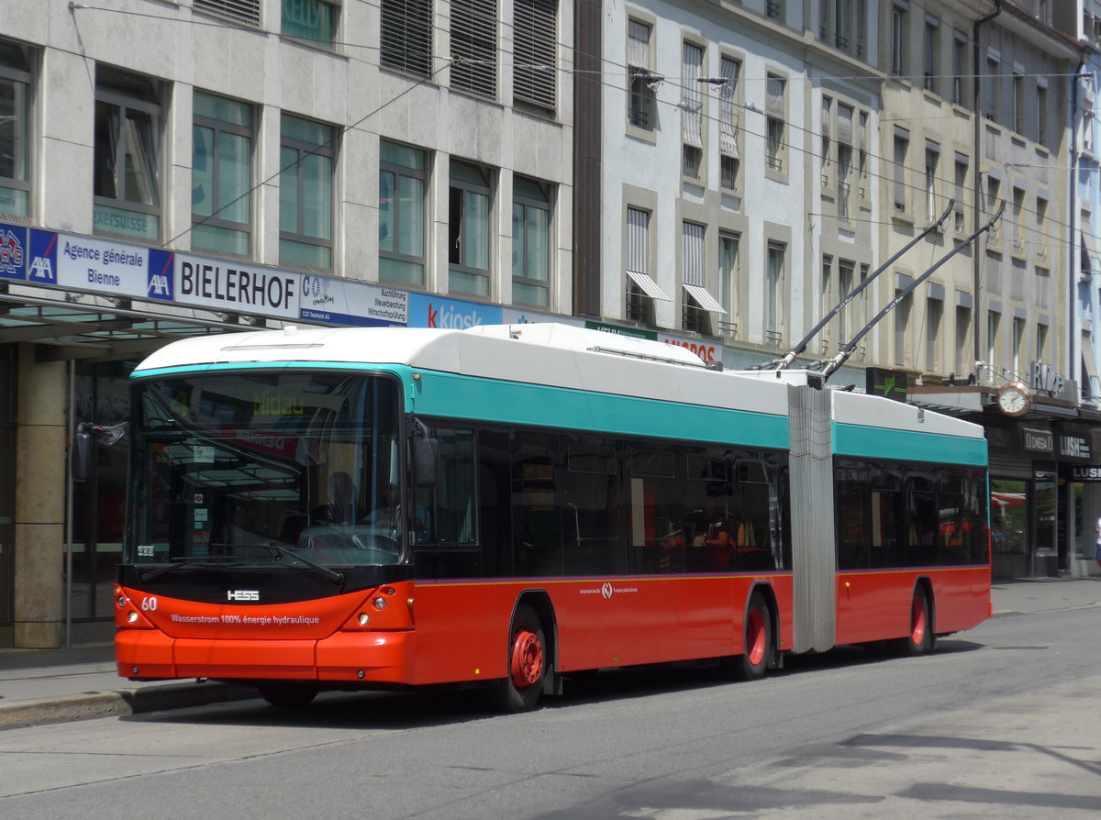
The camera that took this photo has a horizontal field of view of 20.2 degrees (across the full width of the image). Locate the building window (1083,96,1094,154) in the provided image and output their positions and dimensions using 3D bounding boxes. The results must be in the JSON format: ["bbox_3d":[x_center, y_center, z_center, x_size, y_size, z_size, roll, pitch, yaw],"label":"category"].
[{"bbox_3d":[14.791,-7.805,84.800,0.160,1.480,1.020,-1,-3,23],"label":"building window"}]

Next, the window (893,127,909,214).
[{"bbox_3d":[7.802,-5.327,68.500,0.160,1.850,1.080,-1,-3,23],"label":"window"}]

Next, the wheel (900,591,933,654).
[{"bbox_3d":[4.382,2.584,38.061,0.330,0.940,0.940,-1,-3,23],"label":"wheel"}]

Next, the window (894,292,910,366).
[{"bbox_3d":[7.844,-1.805,68.600,0.160,1.680,1.080,-1,-3,23],"label":"window"}]

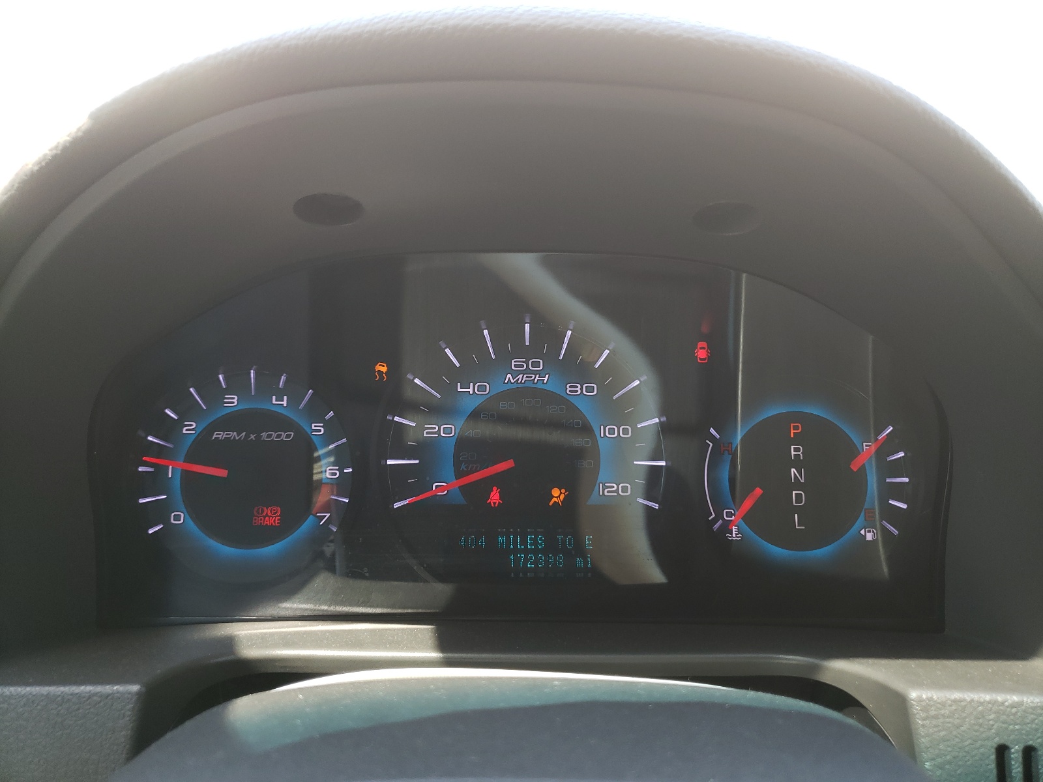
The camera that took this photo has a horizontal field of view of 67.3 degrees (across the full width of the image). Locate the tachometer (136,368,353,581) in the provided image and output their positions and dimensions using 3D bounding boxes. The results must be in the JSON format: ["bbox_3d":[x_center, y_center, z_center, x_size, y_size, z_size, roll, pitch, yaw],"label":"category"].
[{"bbox_3d":[-0.111,0.034,0.315,0.086,0.085,0.020,0,0,0],"label":"tachometer"}]

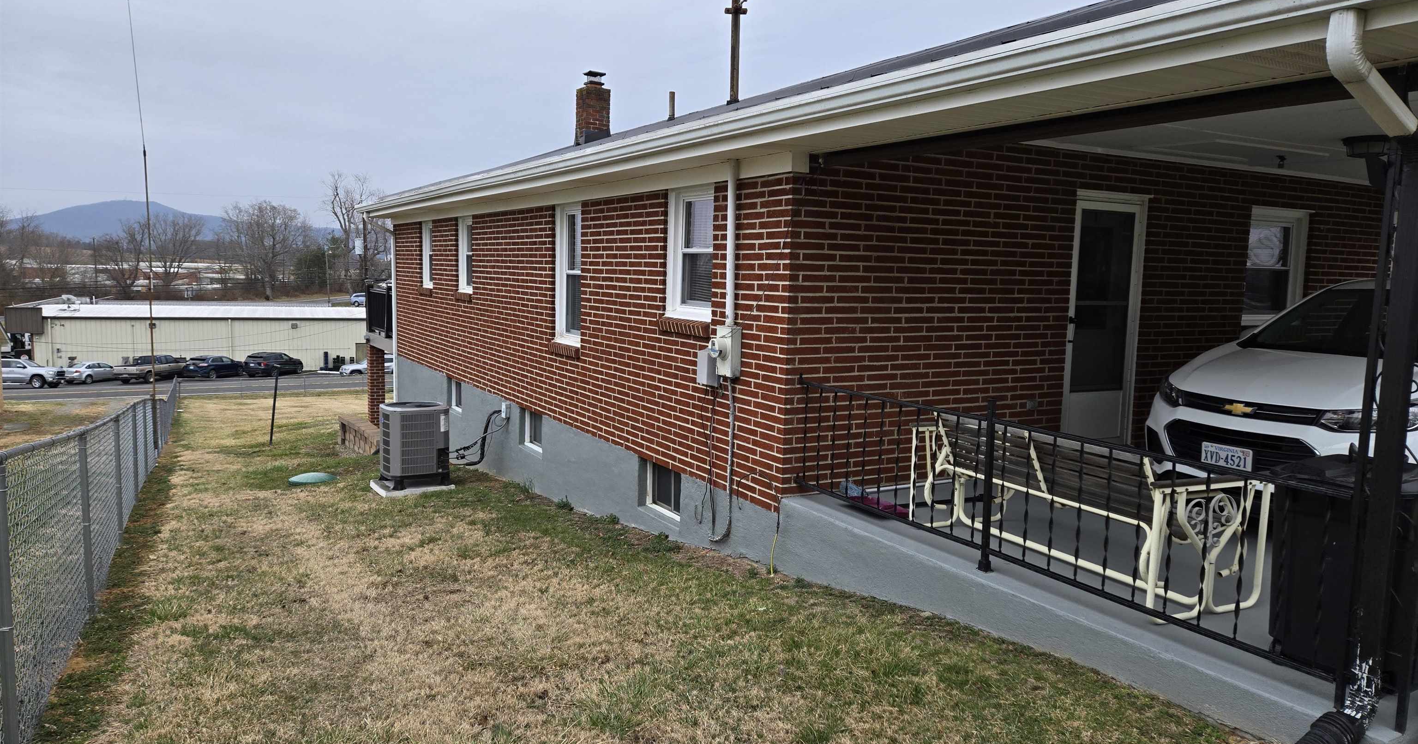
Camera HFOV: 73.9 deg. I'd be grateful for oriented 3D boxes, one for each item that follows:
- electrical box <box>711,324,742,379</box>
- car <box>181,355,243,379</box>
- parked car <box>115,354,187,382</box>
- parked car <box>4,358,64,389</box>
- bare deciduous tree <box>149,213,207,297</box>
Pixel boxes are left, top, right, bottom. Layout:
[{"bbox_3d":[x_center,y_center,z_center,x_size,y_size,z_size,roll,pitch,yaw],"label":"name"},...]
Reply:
[{"bbox_3d":[0.108,-0.147,6.745,0.190,0.360,0.200,-2,7,-30],"label":"electrical box"},{"bbox_3d":[-36.774,-0.421,70.044,1.930,1.740,4.780,2,6,6],"label":"car"},{"bbox_3d":[-39.978,-0.230,67.578,1.980,1.830,5.700,1,6,1],"label":"parked car"},{"bbox_3d":[-46.889,0.130,63.512,5.920,1.950,2.060,1,6,-7],"label":"parked car"},{"bbox_3d":[-76.675,-17.110,136.000,6.960,11.990,6.960,-2,7,-29],"label":"bare deciduous tree"}]

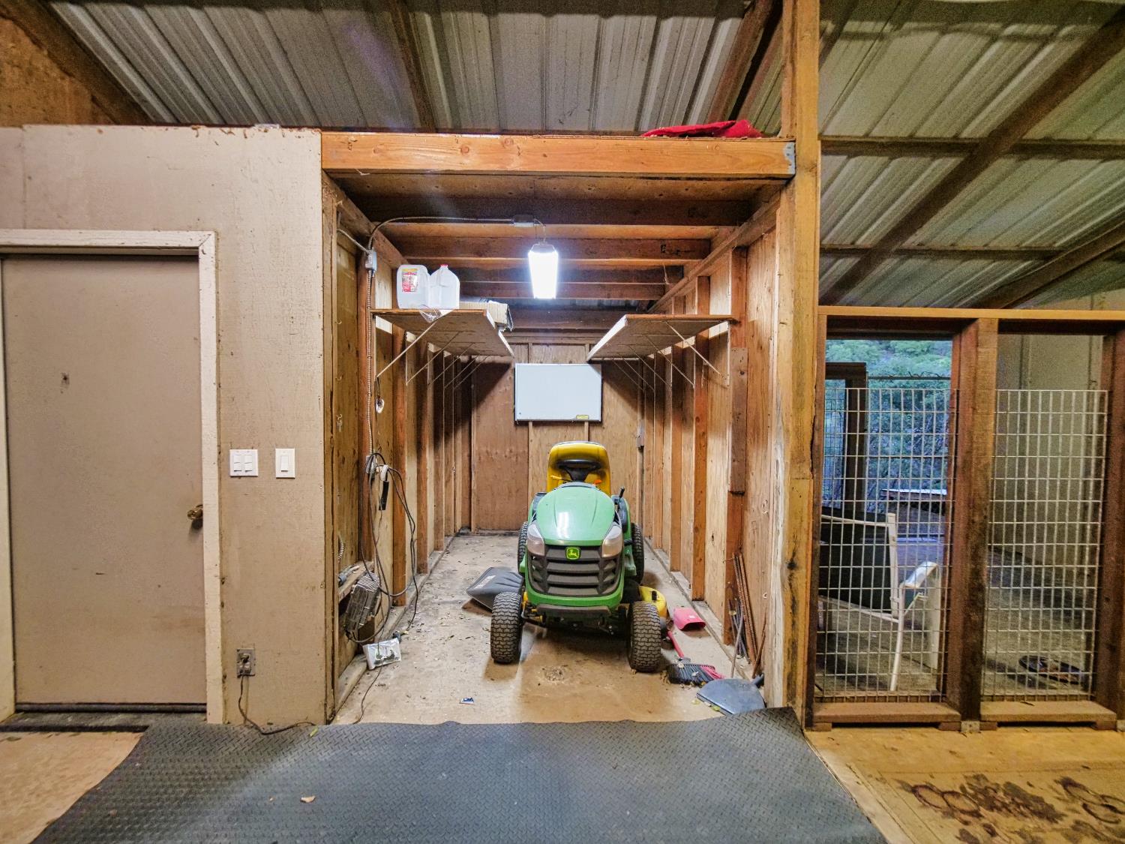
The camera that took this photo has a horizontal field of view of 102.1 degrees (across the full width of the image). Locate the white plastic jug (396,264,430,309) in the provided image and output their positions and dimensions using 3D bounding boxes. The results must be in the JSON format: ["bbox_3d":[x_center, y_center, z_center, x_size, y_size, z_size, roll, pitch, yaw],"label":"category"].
[{"bbox_3d":[-0.854,-0.764,2.631,0.150,0.263,0.140,0,2,-2],"label":"white plastic jug"}]

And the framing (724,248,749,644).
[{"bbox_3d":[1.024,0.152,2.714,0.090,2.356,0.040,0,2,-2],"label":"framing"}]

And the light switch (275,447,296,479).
[{"bbox_3d":[-1.181,0.176,1.942,0.083,0.126,0.014,0,2,-1],"label":"light switch"}]

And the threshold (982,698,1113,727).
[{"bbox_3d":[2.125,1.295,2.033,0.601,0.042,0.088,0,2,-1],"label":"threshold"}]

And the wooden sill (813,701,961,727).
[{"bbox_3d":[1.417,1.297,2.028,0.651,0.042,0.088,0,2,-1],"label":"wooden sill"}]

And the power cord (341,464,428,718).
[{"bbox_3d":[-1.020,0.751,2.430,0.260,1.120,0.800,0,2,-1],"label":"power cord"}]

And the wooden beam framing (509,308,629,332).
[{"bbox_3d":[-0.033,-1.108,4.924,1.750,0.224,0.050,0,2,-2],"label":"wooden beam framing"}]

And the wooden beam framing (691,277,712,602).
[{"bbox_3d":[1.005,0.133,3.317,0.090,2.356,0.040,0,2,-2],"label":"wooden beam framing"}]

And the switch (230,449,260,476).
[{"bbox_3d":[-1.362,0.176,1.942,0.120,0.118,0.013,0,2,-2],"label":"switch"}]

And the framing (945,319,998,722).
[{"bbox_3d":[1.839,0.445,2.051,0.091,1.785,0.090,0,2,-2],"label":"framing"}]

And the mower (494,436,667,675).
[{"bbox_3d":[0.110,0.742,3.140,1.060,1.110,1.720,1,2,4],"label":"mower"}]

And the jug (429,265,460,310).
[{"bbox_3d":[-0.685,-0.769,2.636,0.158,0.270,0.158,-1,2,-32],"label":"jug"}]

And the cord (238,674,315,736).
[{"bbox_3d":[-1.240,1.215,1.950,0.330,0.225,0.075,0,2,-1],"label":"cord"}]

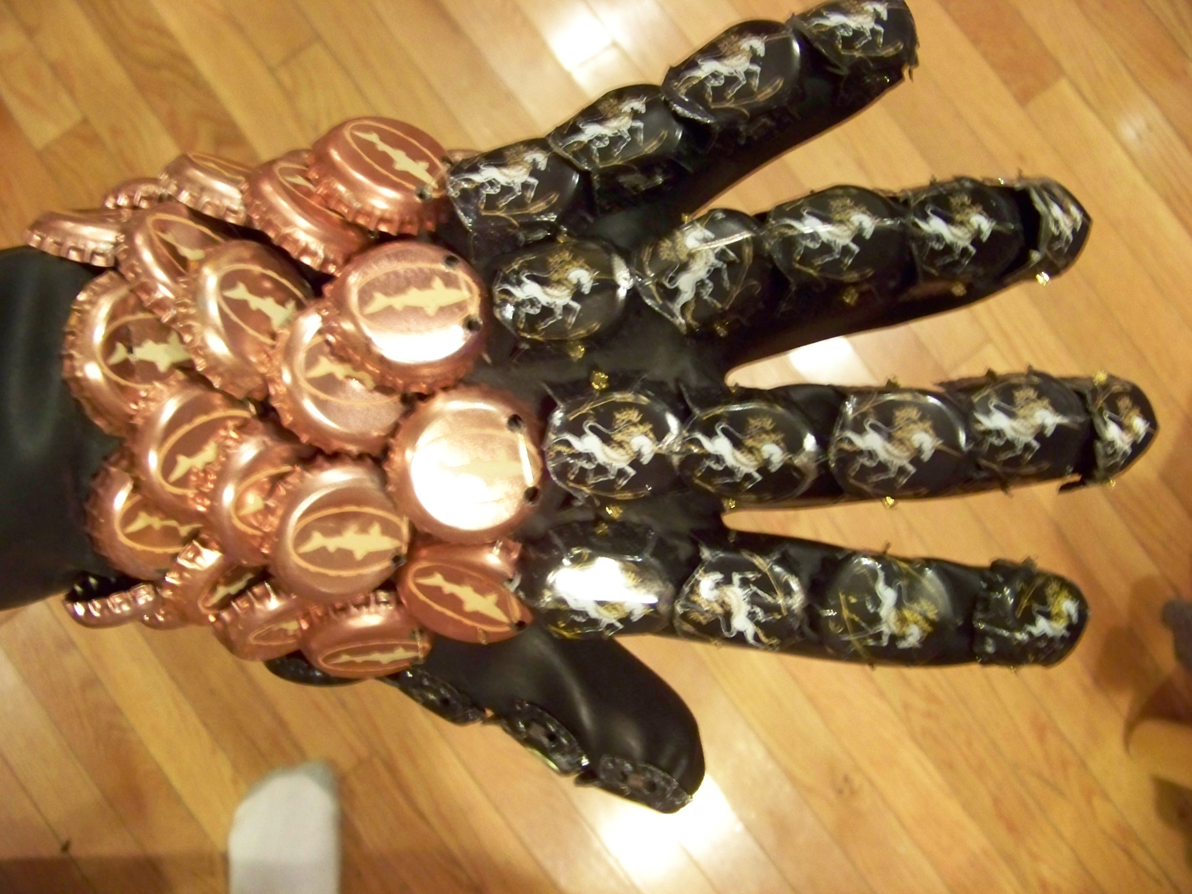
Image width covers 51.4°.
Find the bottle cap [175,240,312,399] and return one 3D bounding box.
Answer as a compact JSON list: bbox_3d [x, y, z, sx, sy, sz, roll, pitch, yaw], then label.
[{"bbox_3d":[-0.060,-0.024,0.221,0.007,0.030,0.030,-18,61,34],"label":"bottle cap"}]

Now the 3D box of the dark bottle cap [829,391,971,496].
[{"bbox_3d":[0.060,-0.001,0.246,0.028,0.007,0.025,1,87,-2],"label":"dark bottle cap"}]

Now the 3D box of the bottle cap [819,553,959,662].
[{"bbox_3d":[0.059,0.033,0.250,0.029,0.008,0.025,3,97,-2],"label":"bottle cap"}]

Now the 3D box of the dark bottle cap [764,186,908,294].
[{"bbox_3d":[0.047,-0.040,0.243,0.029,0.008,0.025,-6,71,0],"label":"dark bottle cap"}]

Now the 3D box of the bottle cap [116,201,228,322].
[{"bbox_3d":[-0.080,-0.036,0.248,0.030,0.007,0.030,30,42,-31],"label":"bottle cap"}]

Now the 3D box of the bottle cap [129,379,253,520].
[{"bbox_3d":[-0.084,0.000,0.263,0.031,0.006,0.031,12,72,-40],"label":"bottle cap"}]

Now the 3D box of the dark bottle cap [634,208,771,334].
[{"bbox_3d":[0.020,-0.034,0.239,0.029,0.008,0.027,0,81,-3],"label":"dark bottle cap"}]

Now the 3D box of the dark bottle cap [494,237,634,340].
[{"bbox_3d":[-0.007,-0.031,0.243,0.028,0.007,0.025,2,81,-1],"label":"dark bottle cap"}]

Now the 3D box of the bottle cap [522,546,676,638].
[{"bbox_3d":[0.001,0.029,0.244,0.029,0.008,0.026,2,110,-4],"label":"bottle cap"}]

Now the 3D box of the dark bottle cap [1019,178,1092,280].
[{"bbox_3d":[0.094,-0.044,0.254,0.026,0.009,0.024,-10,93,-44],"label":"dark bottle cap"}]

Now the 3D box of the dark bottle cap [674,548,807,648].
[{"bbox_3d":[0.029,0.030,0.249,0.028,0.008,0.025,3,100,-1],"label":"dark bottle cap"}]

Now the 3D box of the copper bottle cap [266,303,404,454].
[{"bbox_3d":[-0.043,-0.013,0.224,0.030,0.007,0.030,8,72,-24],"label":"copper bottle cap"}]

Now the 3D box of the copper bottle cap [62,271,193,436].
[{"bbox_3d":[-0.080,-0.017,0.223,0.006,0.030,0.030,1,91,41],"label":"copper bottle cap"}]

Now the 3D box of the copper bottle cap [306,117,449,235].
[{"bbox_3d":[-0.038,-0.051,0.230,0.030,0.007,0.030,15,42,-14],"label":"copper bottle cap"}]

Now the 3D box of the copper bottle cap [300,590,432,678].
[{"bbox_3d":[-0.046,0.040,0.256,0.030,0.030,0.007,-11,59,-7],"label":"copper bottle cap"}]

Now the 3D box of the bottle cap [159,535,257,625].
[{"bbox_3d":[-0.078,0.029,0.261,0.006,0.031,0.031,40,78,23],"label":"bottle cap"}]

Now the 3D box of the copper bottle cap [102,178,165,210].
[{"bbox_3d":[-0.104,-0.061,0.304,0.031,0.031,0.006,-1,95,0],"label":"copper bottle cap"}]

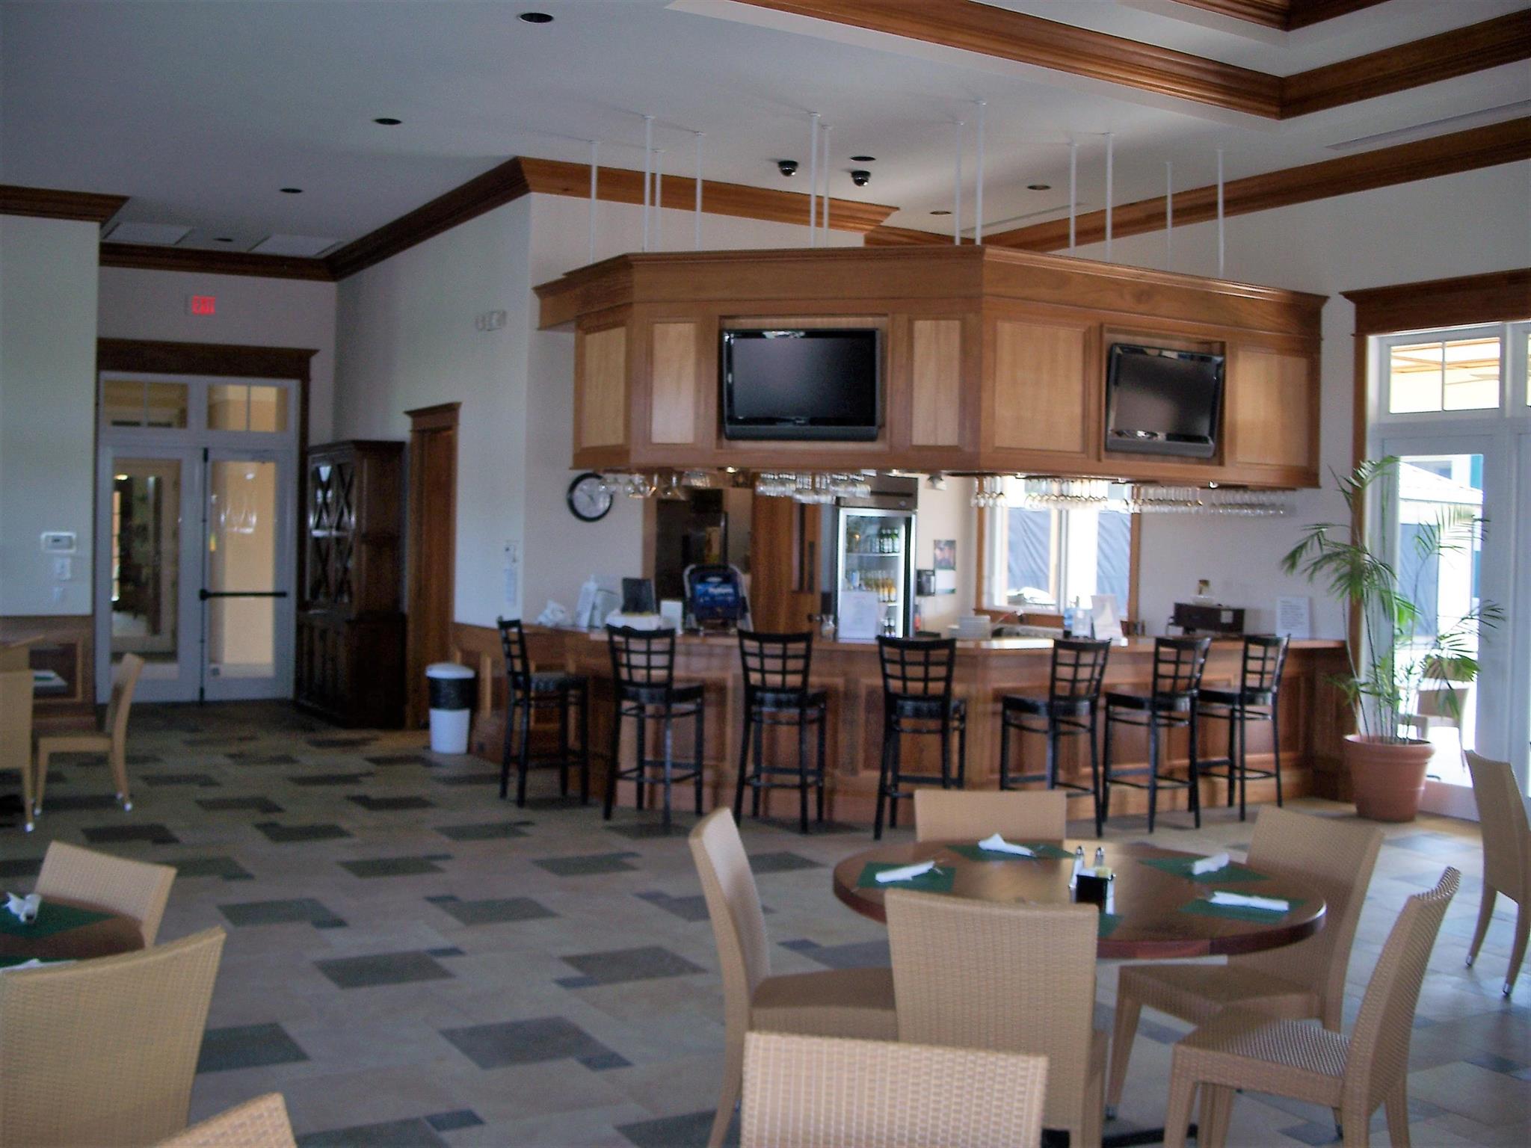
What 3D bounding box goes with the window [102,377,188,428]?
[{"bbox_3d":[-5.618,-1.534,14.814,0.790,0.450,0.060,0,2,-30],"label":"window"}]

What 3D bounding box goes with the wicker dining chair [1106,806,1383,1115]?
[{"bbox_3d":[1.354,1.137,4.632,0.630,0.870,0.480,0,2,-30],"label":"wicker dining chair"}]

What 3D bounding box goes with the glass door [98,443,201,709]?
[{"bbox_3d":[-5.467,0.013,14.566,0.910,2.280,0.060,0,2,-30],"label":"glass door"}]

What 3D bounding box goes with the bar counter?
[{"bbox_3d":[0.632,0.900,10.479,5.950,1.070,2.250,1,2,15],"label":"bar counter"}]

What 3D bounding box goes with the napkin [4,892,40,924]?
[{"bbox_3d":[-1.578,0.707,3.495,0.085,0.045,0.140,1,1,-20],"label":"napkin"}]

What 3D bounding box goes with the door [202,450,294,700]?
[{"bbox_3d":[-4.847,0.011,15.365,0.880,2.370,0.060,0,2,-30],"label":"door"}]

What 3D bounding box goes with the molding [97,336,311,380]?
[{"bbox_3d":[-5.046,-1.937,14.684,2.060,0.290,0.130,0,2,-30],"label":"molding"}]

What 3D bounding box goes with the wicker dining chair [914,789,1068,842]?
[{"bbox_3d":[0.720,1.132,4.991,0.480,0.870,0.630,1,2,0],"label":"wicker dining chair"}]

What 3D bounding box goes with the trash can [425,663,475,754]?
[{"bbox_3d":[-2.375,0.991,12.297,0.360,0.670,0.360,1,2,0],"label":"trash can"}]

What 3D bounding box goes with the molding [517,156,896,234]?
[{"bbox_3d":[-0.372,-2.687,11.708,3.110,0.210,0.190,0,2,-30],"label":"molding"}]

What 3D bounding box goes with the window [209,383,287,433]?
[{"bbox_3d":[-4.735,-1.512,14.973,0.770,0.440,0.060,0,2,-30],"label":"window"}]

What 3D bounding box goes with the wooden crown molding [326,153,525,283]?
[{"bbox_3d":[-2.848,-2.755,13.145,0.170,0.200,4.900,0,2,-30],"label":"wooden crown molding"}]

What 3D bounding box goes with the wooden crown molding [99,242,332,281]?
[{"bbox_3d":[-4.952,-2.798,14.654,2.320,0.200,0.170,0,2,-30],"label":"wooden crown molding"}]

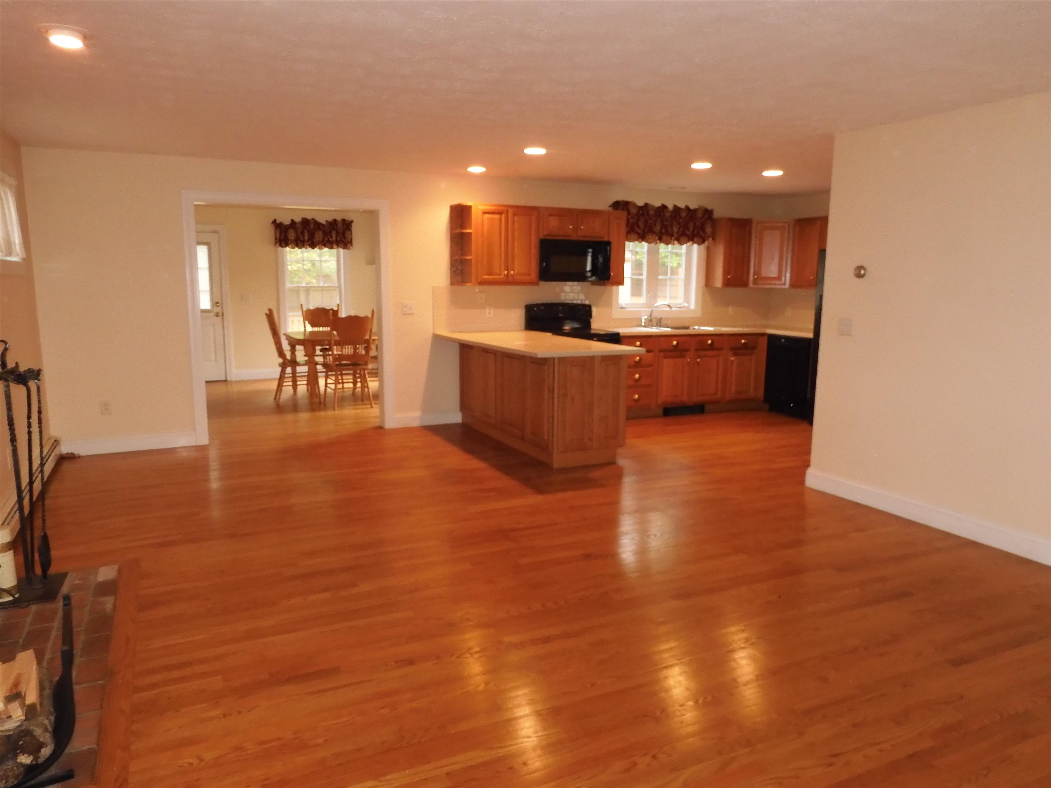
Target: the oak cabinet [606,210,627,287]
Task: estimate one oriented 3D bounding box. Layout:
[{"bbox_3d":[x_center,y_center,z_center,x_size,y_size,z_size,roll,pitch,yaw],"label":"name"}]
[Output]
[{"bbox_3d":[0.882,-1.505,7.593,0.215,0.755,0.310,-4,10,-26],"label":"oak cabinet"}]

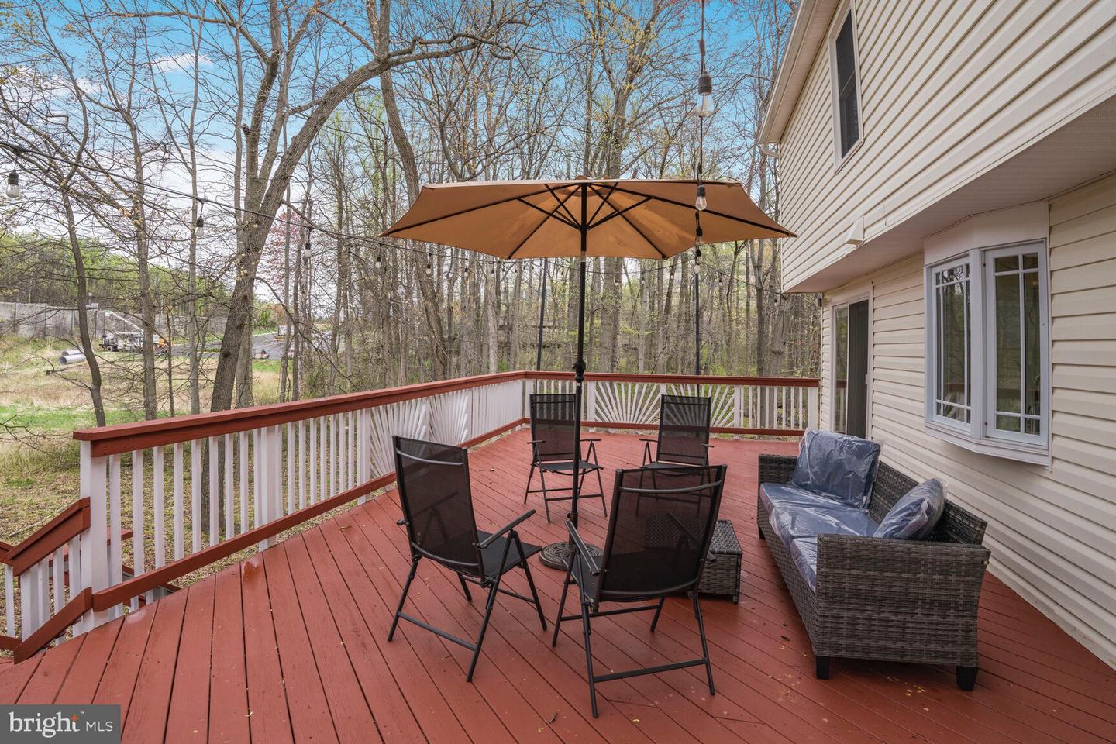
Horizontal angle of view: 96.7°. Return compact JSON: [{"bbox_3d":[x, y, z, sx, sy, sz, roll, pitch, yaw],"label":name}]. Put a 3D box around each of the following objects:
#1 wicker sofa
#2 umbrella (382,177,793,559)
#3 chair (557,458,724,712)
[{"bbox_3d":[1.762,1.016,3.129,0.711,0.751,1.772,0,2,13],"label":"wicker sofa"},{"bbox_3d":[0.173,-0.011,3.608,2.966,2.758,2.719,1,3,4],"label":"umbrella"},{"bbox_3d":[0.361,0.899,2.302,0.567,1.066,0.703,-1,2,-17],"label":"chair"}]

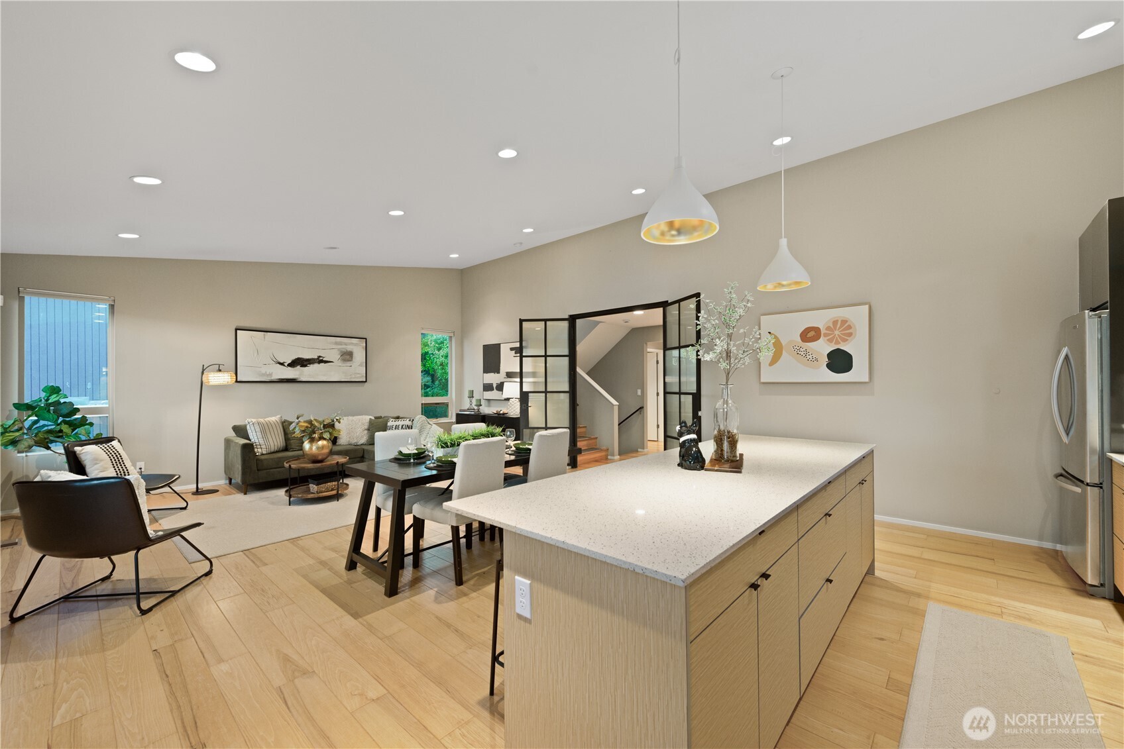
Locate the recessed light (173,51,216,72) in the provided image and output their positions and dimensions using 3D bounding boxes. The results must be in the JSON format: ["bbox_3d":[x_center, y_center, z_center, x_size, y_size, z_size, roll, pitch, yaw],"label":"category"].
[{"bbox_3d":[-1.824,-1.562,2.180,0.167,0.030,0.167,-1,8,43],"label":"recessed light"}]

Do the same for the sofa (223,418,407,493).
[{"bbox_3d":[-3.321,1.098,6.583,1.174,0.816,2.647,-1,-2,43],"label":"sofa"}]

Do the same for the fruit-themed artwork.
[{"bbox_3d":[2.679,-0.303,4.712,1.060,0.801,0.040,-1,-2,43],"label":"fruit-themed artwork"}]

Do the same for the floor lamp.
[{"bbox_3d":[-4.412,0.680,5.545,0.497,1.622,0.418,0,-1,6],"label":"floor lamp"}]

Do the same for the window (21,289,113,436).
[{"bbox_3d":[-5.709,-0.055,5.055,0.100,1.771,0.736,-1,-2,43],"label":"window"}]

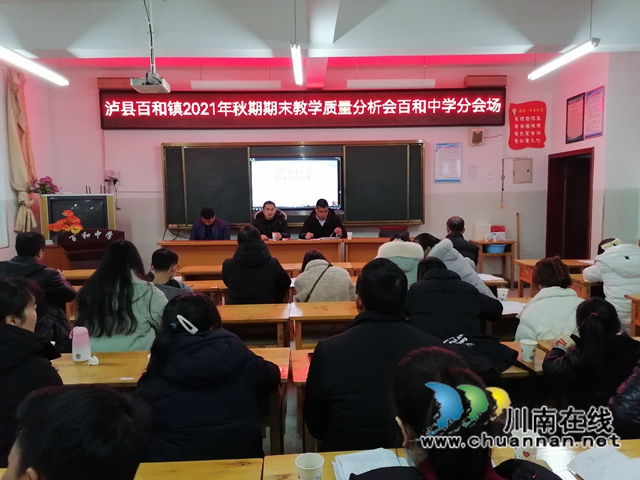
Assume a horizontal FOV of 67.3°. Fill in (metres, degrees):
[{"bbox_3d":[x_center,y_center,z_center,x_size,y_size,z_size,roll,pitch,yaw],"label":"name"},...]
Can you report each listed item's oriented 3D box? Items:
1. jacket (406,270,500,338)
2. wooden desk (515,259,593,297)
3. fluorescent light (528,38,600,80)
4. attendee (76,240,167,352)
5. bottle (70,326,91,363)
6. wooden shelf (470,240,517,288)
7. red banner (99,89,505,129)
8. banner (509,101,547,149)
[{"bbox_3d":[0.755,0.471,2.745,0.550,0.640,0.460,-1,4,-1],"label":"jacket"},{"bbox_3d":[2.876,0.631,5.399,1.200,0.750,0.420,-1,4,-1],"label":"wooden desk"},{"bbox_3d":[2.186,-1.634,4.445,0.070,0.080,1.200,-1,5,-1],"label":"fluorescent light"},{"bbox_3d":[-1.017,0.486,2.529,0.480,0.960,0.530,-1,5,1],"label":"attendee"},{"bbox_3d":[-1.020,0.450,2.056,0.078,0.150,0.074,-1,5,-2],"label":"bottle"},{"bbox_3d":[2.750,0.406,7.632,0.620,0.760,0.420,-1,5,-1],"label":"wooden shelf"},{"bbox_3d":[-0.231,-2.006,7.308,6.130,0.575,0.100,-1,4,-1],"label":"red banner"},{"bbox_3d":[3.331,-1.838,7.717,0.610,0.770,0.020,-1,5,-1],"label":"banner"}]

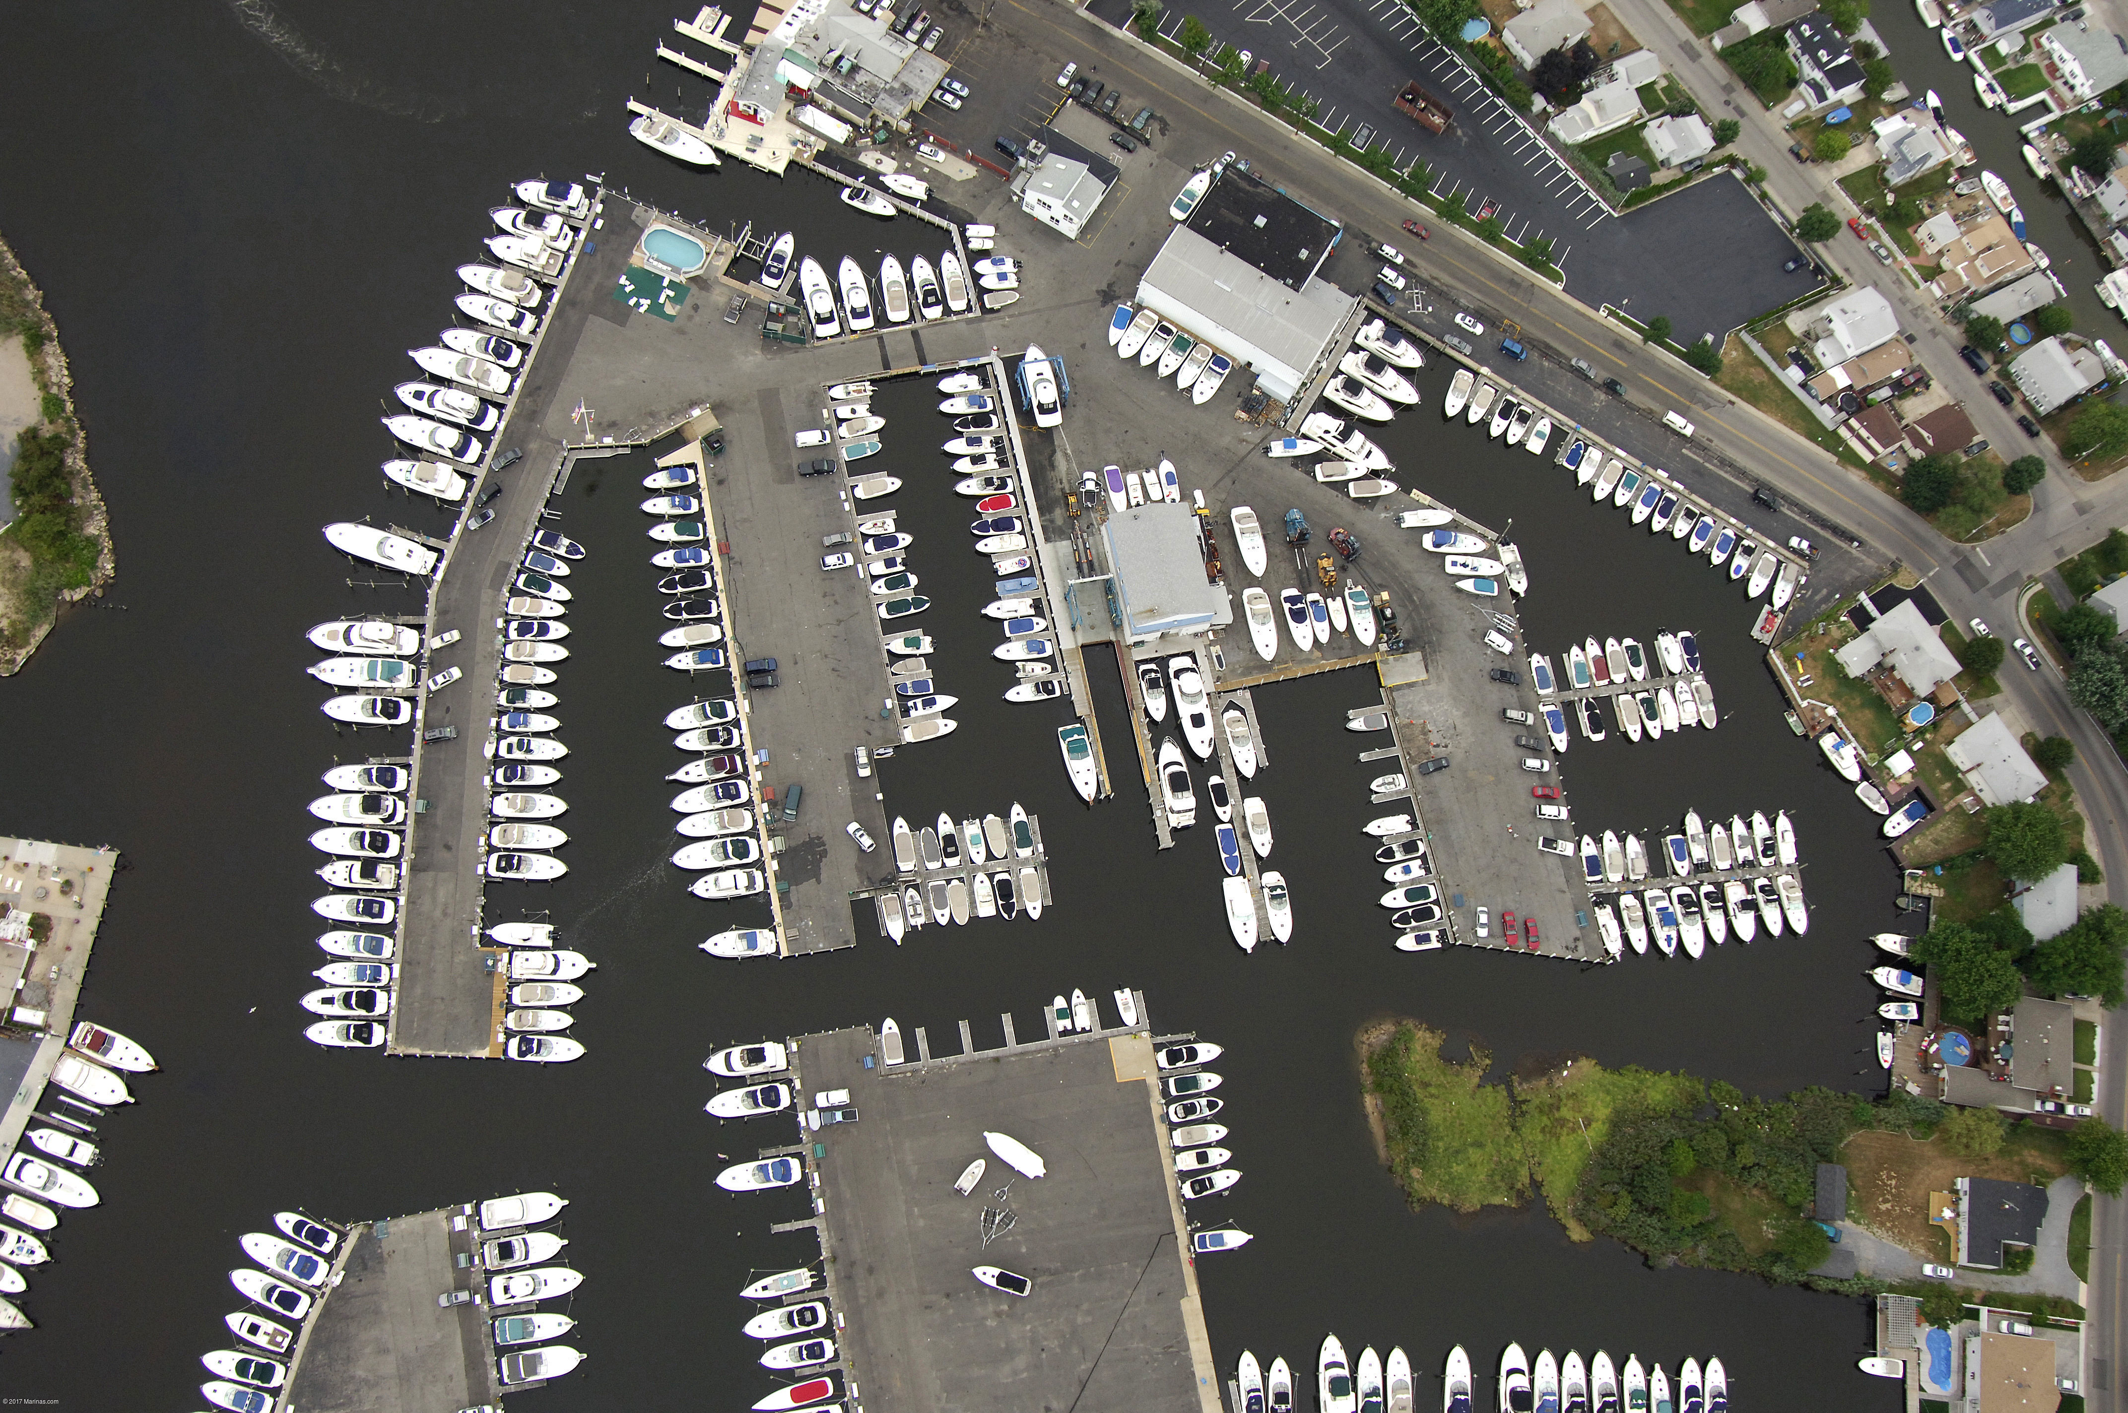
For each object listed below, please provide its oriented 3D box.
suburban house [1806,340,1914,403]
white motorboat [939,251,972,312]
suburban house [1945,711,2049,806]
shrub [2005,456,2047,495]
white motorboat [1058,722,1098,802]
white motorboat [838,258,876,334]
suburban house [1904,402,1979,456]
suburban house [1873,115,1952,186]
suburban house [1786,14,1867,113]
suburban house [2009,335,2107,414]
[{"bbox_3d":[133.097,-56.022,355.819,18.529,5.300,5.494,-23,74,-14],"label":"suburban house"},{"bbox_3d":[-17.870,-69.520,346.330,3.410,2.810,11.010,-10,73,-10],"label":"white motorboat"},{"bbox_3d":[151.100,9.440,344.330,11.130,4.800,14.180,-30,78,-15],"label":"suburban house"},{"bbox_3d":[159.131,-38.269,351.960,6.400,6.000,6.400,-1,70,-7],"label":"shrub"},{"bbox_3d":[2.430,9.030,328.490,4.240,3.300,12.890,-13,75,-10],"label":"white motorboat"},{"bbox_3d":[-33.545,-66.901,341.267,4.400,4.500,13.150,-11,72,-11],"label":"white motorboat"},{"bbox_3d":[145.943,-45.595,353.643,11.823,5.000,6.352,-25,75,-15],"label":"suburban house"},{"bbox_3d":[149.270,-99.790,375.730,14.250,7.020,10.940,-26,77,-15],"label":"suburban house"},{"bbox_3d":[135.500,-115.580,380.090,8.680,7.800,14.590,-26,77,-14],"label":"suburban house"},{"bbox_3d":[170.820,-57.790,364.250,13.850,7.020,10.430,-30,77,-16],"label":"suburban house"}]

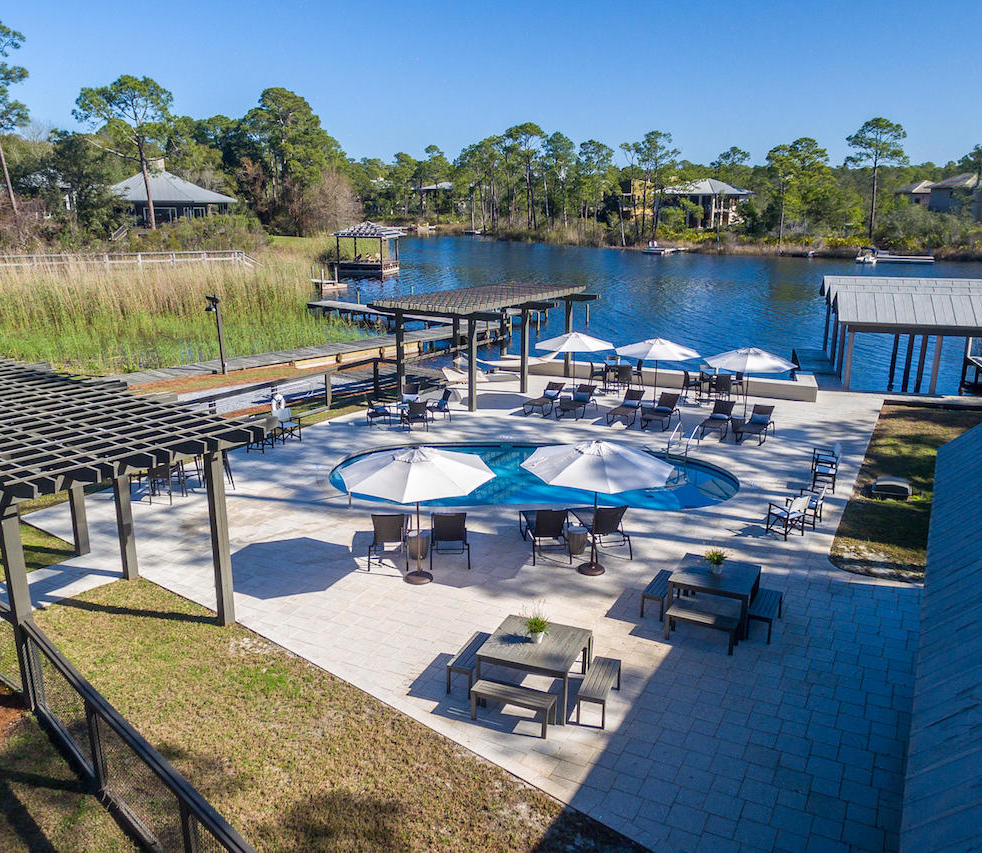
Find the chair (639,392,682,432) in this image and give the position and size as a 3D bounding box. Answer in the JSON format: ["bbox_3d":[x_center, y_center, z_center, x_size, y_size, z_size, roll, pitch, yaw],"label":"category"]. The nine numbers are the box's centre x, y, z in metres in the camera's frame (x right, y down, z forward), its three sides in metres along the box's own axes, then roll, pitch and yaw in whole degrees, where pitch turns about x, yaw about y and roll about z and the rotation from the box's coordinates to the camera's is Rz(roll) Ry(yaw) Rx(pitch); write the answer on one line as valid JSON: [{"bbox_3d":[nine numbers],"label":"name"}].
[{"bbox_3d":[5.279,-0.492,22.022,0.680,0.960,1.550,9,17,31],"label":"chair"}]

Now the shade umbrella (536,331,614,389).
[{"bbox_3d":[2.899,-2.069,24.782,2.720,2.450,2.680,0,15,0],"label":"shade umbrella"}]

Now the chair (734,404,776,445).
[{"bbox_3d":[7.729,-0.099,20.696,0.680,0.960,1.500,11,18,36],"label":"chair"}]

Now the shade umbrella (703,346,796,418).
[{"bbox_3d":[7.658,-1.272,21.363,2.700,2.350,2.700,0,17,0],"label":"shade umbrella"}]

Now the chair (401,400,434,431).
[{"bbox_3d":[-2.252,-0.327,21.529,0.600,0.910,0.650,-6,16,-23],"label":"chair"}]

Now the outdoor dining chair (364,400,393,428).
[{"bbox_3d":[-3.384,-0.445,21.371,0.600,0.820,0.580,-5,19,-17],"label":"outdoor dining chair"}]

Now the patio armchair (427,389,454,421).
[{"bbox_3d":[-1.627,-0.637,22.564,0.660,0.920,0.600,-4,15,-14],"label":"patio armchair"}]

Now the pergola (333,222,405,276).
[{"bbox_3d":[-10.937,-16.068,64.000,5.200,4.500,5.200,3,18,8],"label":"pergola"}]

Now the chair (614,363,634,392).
[{"bbox_3d":[4.744,-1.621,25.554,0.520,1.130,0.560,-2,15,-8],"label":"chair"}]

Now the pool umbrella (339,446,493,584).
[{"bbox_3d":[-1.288,1.522,12.477,2.680,2.500,2.680,0,18,0],"label":"pool umbrella"}]

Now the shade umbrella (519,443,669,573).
[{"bbox_3d":[1.894,1.435,12.888,2.720,2.450,2.680,0,15,0],"label":"shade umbrella"}]

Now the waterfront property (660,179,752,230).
[{"bbox_3d":[41.412,-42.655,136.000,13.000,9.500,13.500,-13,21,-36],"label":"waterfront property"}]

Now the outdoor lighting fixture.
[{"bbox_3d":[-10.489,-3.457,27.075,0.480,3.030,0.300,0,18,0],"label":"outdoor lighting fixture"}]

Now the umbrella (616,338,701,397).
[{"bbox_3d":[5.446,-1.767,23.165,2.700,2.320,2.700,0,18,0],"label":"umbrella"}]

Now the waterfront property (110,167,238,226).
[{"bbox_3d":[-38.850,-28.143,87.000,14.200,7.200,13.500,-10,20,-30],"label":"waterfront property"}]

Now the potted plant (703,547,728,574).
[{"bbox_3d":[3.666,2.176,11.498,0.360,0.380,0.360,0,18,0],"label":"potted plant"}]

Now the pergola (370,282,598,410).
[{"bbox_3d":[0.047,-3.153,25.773,5.400,3.350,8.300,12,21,34],"label":"pergola"}]

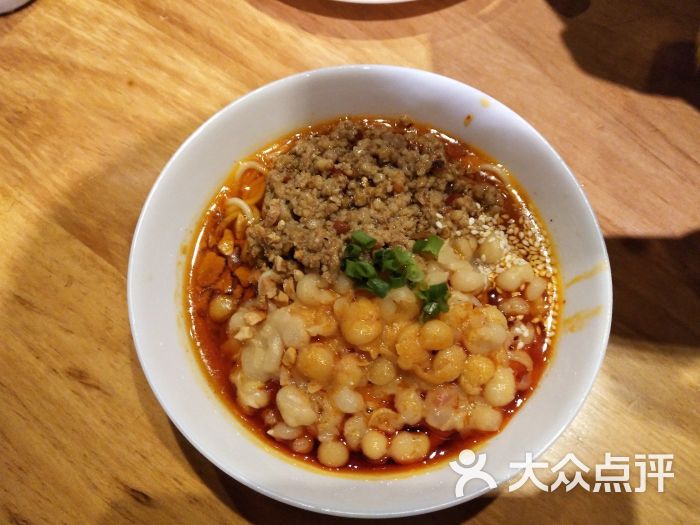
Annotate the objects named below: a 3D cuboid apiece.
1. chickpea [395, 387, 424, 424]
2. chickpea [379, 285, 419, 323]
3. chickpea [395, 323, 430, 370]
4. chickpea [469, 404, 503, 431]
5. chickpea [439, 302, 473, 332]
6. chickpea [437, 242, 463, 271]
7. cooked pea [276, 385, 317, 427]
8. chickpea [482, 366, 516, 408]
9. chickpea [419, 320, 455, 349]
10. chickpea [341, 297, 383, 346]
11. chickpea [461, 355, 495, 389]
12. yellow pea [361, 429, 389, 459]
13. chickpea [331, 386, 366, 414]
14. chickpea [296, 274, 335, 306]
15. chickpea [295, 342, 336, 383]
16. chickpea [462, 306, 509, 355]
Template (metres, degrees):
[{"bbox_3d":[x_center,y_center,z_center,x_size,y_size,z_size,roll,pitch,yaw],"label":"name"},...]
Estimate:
[{"bbox_3d":[0.023,0.056,0.204,0.011,0.011,0.014,0,69,2],"label":"chickpea"},{"bbox_3d":[0.022,0.018,0.227,0.016,0.014,0.016,0,68,-1],"label":"chickpea"},{"bbox_3d":[0.025,0.033,0.209,0.014,0.013,0.019,0,69,2],"label":"chickpea"},{"bbox_3d":[0.053,0.060,0.204,0.013,0.010,0.011,0,69,2],"label":"chickpea"},{"bbox_3d":[0.045,0.024,0.227,0.016,0.012,0.015,0,68,-1],"label":"chickpea"},{"bbox_3d":[0.042,-0.002,0.223,0.012,0.011,0.013,0,69,2],"label":"chickpea"},{"bbox_3d":[-0.019,0.053,0.195,0.012,0.011,0.017,-42,75,-15],"label":"cooked pea"},{"bbox_3d":[0.058,0.048,0.205,0.012,0.012,0.015,0,69,2],"label":"chickpea"},{"bbox_3d":[0.034,0.028,0.208,0.014,0.013,0.013,0,69,2],"label":"chickpea"},{"bbox_3d":[0.005,0.025,0.223,0.017,0.015,0.019,0,68,-1],"label":"chickpea"},{"bbox_3d":[0.054,0.046,0.220,0.015,0.012,0.015,0,68,-1],"label":"chickpea"},{"bbox_3d":[0.009,0.070,0.202,0.010,0.010,0.012,0,69,2],"label":"yellow pea"},{"bbox_3d":[0.000,0.057,0.218,0.012,0.011,0.012,0,68,-1],"label":"chickpea"},{"bbox_3d":[-0.014,0.012,0.219,0.016,0.012,0.013,0,69,2],"label":"chickpea"},{"bbox_3d":[-0.014,0.042,0.218,0.016,0.014,0.016,0,68,-1],"label":"chickpea"},{"bbox_3d":[0.058,0.029,0.226,0.019,0.015,0.020,0,68,-1],"label":"chickpea"}]

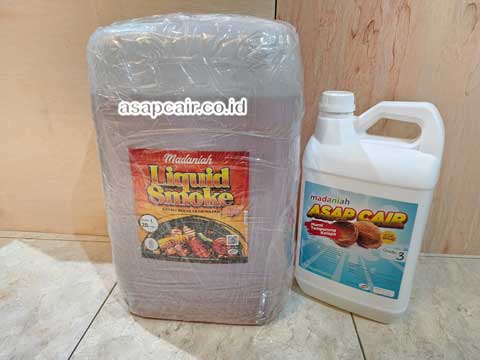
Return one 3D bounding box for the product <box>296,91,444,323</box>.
[{"bbox_3d":[0.196,0.036,0.497,0.172,0.326,0.130,12,26,29],"label":"product"}]

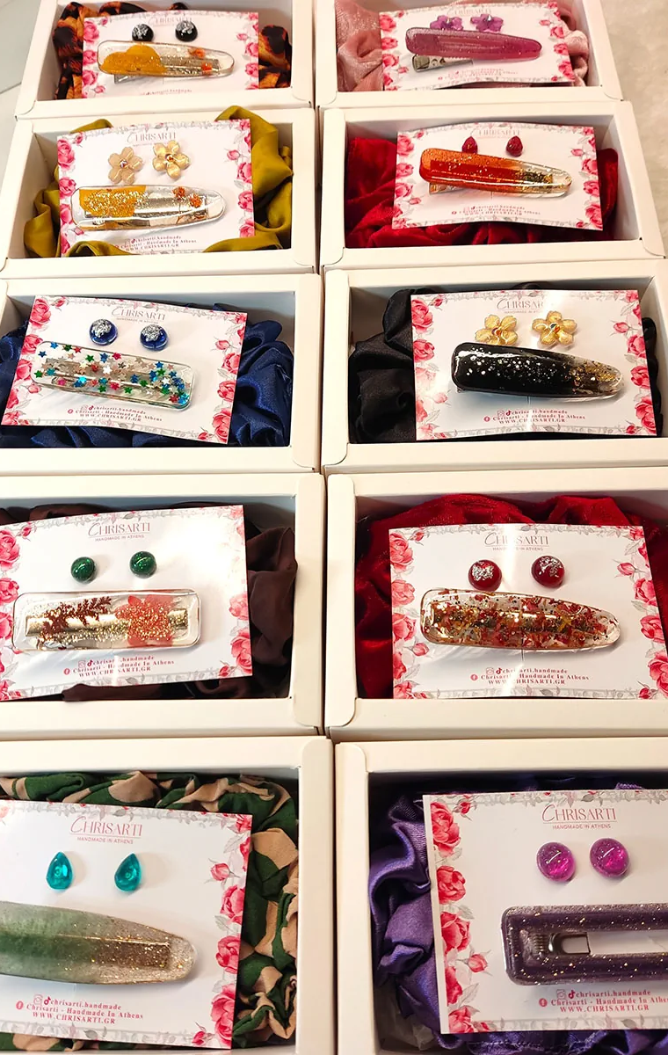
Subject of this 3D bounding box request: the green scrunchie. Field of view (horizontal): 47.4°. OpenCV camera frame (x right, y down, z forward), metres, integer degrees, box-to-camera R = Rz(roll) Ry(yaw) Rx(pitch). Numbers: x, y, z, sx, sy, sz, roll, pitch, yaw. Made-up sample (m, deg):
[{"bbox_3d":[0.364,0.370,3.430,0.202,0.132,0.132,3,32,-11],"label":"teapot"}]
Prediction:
[{"bbox_3d":[-0.081,-0.150,0.369,0.124,0.041,0.075,-1,67,2],"label":"green scrunchie"}]

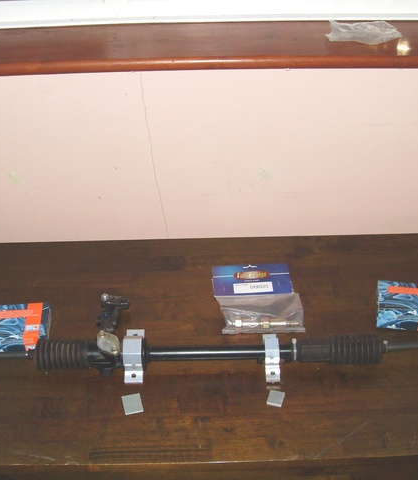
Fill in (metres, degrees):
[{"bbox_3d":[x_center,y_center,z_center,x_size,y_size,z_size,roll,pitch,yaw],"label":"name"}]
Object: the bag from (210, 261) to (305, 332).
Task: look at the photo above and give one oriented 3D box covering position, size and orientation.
[{"bbox_3d":[0.099,0.115,1.351,0.180,0.024,0.200,-2,41,-1],"label":"bag"}]

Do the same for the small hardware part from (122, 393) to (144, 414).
[{"bbox_3d":[-0.137,0.296,1.159,0.033,0.004,0.039,-8,41,-8],"label":"small hardware part"}]

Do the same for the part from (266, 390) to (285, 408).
[{"bbox_3d":[0.122,0.287,1.164,0.026,0.006,0.028,9,42,11],"label":"part"}]

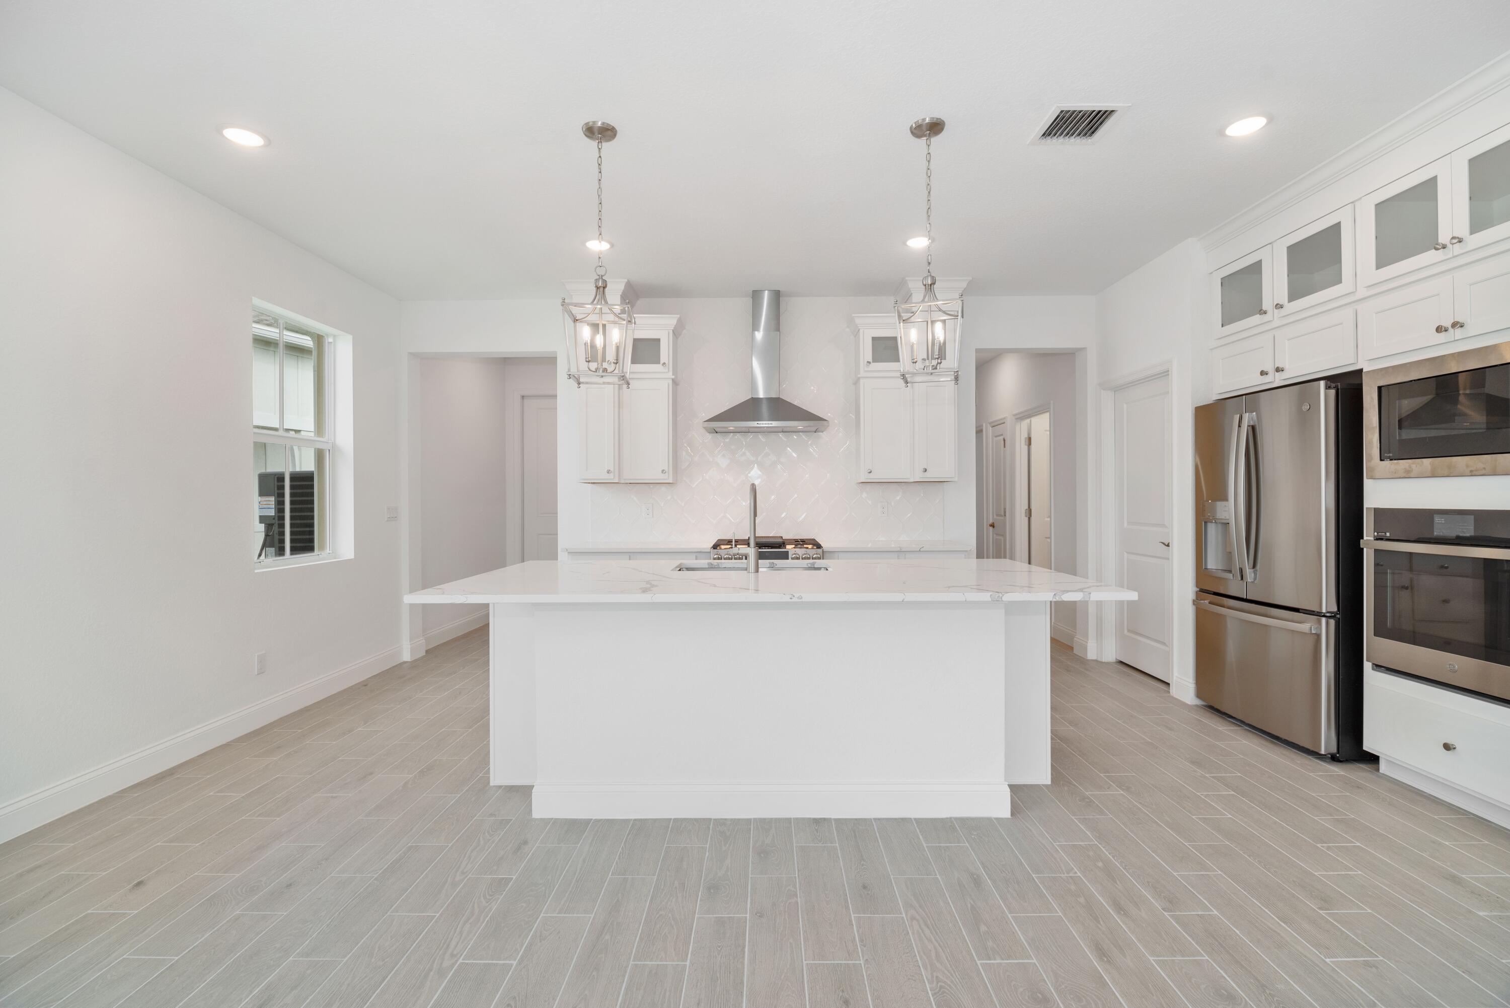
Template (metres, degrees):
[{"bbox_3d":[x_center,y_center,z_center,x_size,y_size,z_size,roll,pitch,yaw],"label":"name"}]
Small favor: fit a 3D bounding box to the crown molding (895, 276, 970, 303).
[{"bbox_3d":[1.301,-1.544,4.622,0.460,0.105,0.440,0,0,1],"label":"crown molding"}]

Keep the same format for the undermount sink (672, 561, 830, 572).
[{"bbox_3d":[-0.013,0.434,3.155,0.735,0.240,0.440,0,1,1],"label":"undermount sink"}]

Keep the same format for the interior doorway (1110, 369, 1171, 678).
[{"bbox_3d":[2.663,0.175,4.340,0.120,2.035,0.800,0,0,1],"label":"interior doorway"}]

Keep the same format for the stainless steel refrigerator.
[{"bbox_3d":[2.885,0.313,3.282,0.790,1.770,0.910,0,0,1],"label":"stainless steel refrigerator"}]

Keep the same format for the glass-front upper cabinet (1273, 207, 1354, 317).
[{"bbox_3d":[3.093,-1.219,3.203,0.520,0.418,0.475,0,1,1],"label":"glass-front upper cabinet"}]

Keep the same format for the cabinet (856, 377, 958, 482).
[{"bbox_3d":[1.105,-0.539,4.719,0.708,0.763,0.340,0,1,1],"label":"cabinet"}]

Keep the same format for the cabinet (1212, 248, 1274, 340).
[{"bbox_3d":[2.878,-1.155,3.467,0.410,0.415,0.450,0,0,1],"label":"cabinet"}]

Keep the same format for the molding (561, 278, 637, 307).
[{"bbox_3d":[-1.116,-1.527,4.649,0.455,0.105,0.450,0,0,1],"label":"molding"}]

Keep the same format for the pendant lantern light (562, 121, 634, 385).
[{"bbox_3d":[-0.642,-1.034,2.613,0.262,1.070,0.262,0,0,-6],"label":"pendant lantern light"}]

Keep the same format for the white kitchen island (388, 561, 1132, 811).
[{"bbox_3d":[0.069,0.780,2.874,2.635,0.929,1.215,0,1,1],"label":"white kitchen island"}]

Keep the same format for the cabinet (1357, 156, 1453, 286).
[{"bbox_3d":[3.086,-1.216,2.747,0.520,0.416,0.408,0,1,1],"label":"cabinet"}]

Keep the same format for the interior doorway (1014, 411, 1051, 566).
[{"bbox_3d":[2.666,0.154,5.925,0.130,2.050,0.820,0,0,1],"label":"interior doorway"}]

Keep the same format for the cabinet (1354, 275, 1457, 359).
[{"bbox_3d":[3.088,-0.802,2.746,0.520,0.271,0.413,0,1,1],"label":"cabinet"}]

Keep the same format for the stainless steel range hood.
[{"bbox_3d":[0.081,-1.060,4.650,0.879,1.012,0.500,0,1,1],"label":"stainless steel range hood"}]

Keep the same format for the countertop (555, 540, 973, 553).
[{"bbox_3d":[0.085,0.310,4.537,2.740,0.033,0.670,0,0,1],"label":"countertop"}]

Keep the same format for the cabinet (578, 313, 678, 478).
[{"bbox_3d":[-0.921,-0.765,4.740,0.700,1.222,0.355,0,1,1],"label":"cabinet"}]

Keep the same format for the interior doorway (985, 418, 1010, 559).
[{"bbox_3d":[2.716,0.144,6.967,0.120,2.105,0.688,0,1,1],"label":"interior doorway"}]

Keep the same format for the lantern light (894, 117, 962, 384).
[{"bbox_3d":[0.723,-1.044,2.604,0.262,1.070,0.262,0,0,17],"label":"lantern light"}]

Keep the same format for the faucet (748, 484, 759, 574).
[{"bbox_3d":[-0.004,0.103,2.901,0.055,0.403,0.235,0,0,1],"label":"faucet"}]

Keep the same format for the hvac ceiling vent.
[{"bbox_3d":[1.352,-1.584,2.639,0.295,0.030,0.280,0,1,1],"label":"hvac ceiling vent"}]

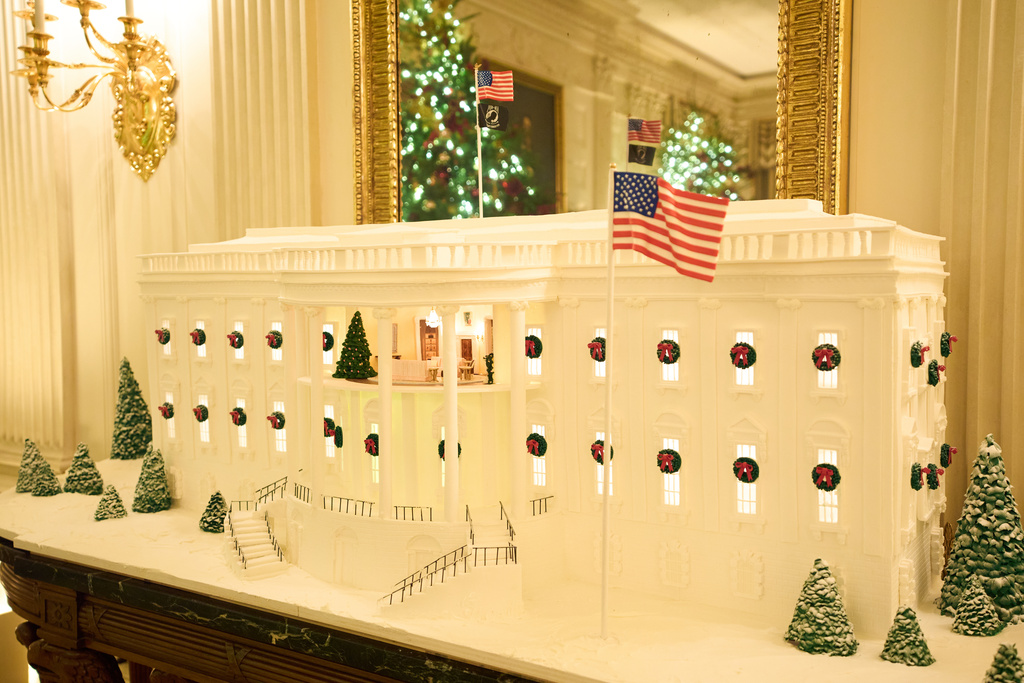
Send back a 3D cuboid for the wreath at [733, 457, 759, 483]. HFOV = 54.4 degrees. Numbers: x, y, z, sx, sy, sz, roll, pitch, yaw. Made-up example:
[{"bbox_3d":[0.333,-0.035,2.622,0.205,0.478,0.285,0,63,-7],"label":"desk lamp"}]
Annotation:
[{"bbox_3d":[0.330,0.181,1.409,0.037,0.037,0.020,2,5,36],"label":"wreath"}]

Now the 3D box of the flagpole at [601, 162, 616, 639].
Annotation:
[{"bbox_3d":[0.130,0.086,1.339,0.010,0.643,0.010,4,5,36],"label":"flagpole"}]

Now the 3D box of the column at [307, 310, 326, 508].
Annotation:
[{"bbox_3d":[-0.332,0.110,1.701,0.027,0.339,0.027,-1,4,0],"label":"column"}]

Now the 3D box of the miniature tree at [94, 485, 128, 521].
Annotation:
[{"bbox_3d":[-0.860,0.340,2.135,0.070,0.066,0.070,2,5,36],"label":"miniature tree"}]

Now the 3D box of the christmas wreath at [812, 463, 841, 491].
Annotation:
[{"bbox_3d":[0.435,0.189,1.380,0.037,0.037,0.018,2,5,35],"label":"christmas wreath"}]

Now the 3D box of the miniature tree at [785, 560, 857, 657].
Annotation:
[{"bbox_3d":[0.400,0.337,1.288,0.092,0.111,0.092,2,4,35],"label":"miniature tree"}]

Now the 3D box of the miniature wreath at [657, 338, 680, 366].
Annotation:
[{"bbox_3d":[0.230,0.016,1.466,0.037,0.037,0.020,2,5,36],"label":"miniature wreath"}]

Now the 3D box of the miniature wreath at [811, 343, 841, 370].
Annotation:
[{"bbox_3d":[0.419,0.020,1.330,0.037,0.037,0.020,2,5,36],"label":"miniature wreath"}]

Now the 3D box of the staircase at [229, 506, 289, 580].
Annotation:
[{"bbox_3d":[-0.458,0.360,1.771,0.072,0.084,0.138,-3,4,-23],"label":"staircase"}]

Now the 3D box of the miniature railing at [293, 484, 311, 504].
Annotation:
[{"bbox_3d":[-0.368,0.267,1.746,0.004,0.024,0.062,-4,5,-37],"label":"miniature railing"}]

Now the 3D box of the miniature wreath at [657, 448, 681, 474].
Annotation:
[{"bbox_3d":[0.238,0.184,1.518,0.037,0.037,0.018,2,5,35],"label":"miniature wreath"}]

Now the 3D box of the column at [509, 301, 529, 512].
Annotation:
[{"bbox_3d":[0.011,0.103,1.515,0.029,0.335,0.029,-1,3,0],"label":"column"}]

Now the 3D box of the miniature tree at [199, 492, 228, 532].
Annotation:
[{"bbox_3d":[-0.576,0.329,1.939,0.067,0.070,0.067,2,4,35],"label":"miniature tree"}]

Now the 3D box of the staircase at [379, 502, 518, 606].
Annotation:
[{"bbox_3d":[-0.091,0.317,1.470,0.205,0.145,0.090,-1,3,-3],"label":"staircase"}]

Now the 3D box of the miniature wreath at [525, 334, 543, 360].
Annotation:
[{"bbox_3d":[0.032,0.009,1.609,0.037,0.037,0.020,2,5,36],"label":"miniature wreath"}]

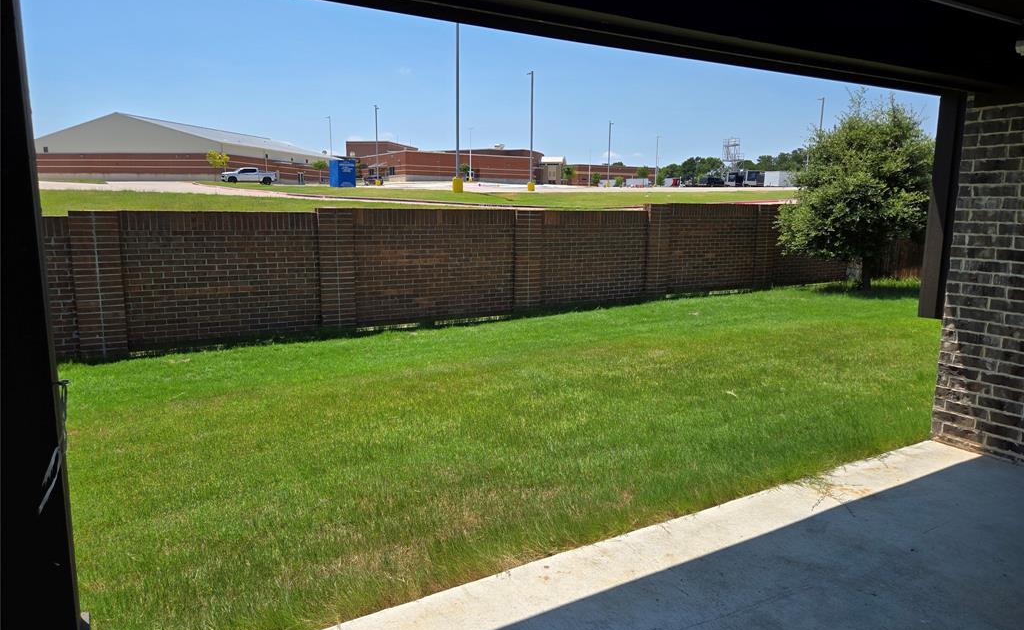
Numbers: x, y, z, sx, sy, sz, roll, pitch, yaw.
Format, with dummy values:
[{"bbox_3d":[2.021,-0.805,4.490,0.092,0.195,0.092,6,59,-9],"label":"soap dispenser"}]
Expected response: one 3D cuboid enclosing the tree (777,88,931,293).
[{"bbox_3d":[7.742,-2.646,14.666,3.400,4.220,3.400,-5,10,-29],"label":"tree"}]

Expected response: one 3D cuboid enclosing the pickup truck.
[{"bbox_3d":[-30.304,-16.005,78.457,5.850,1.930,2.050,-4,10,-28],"label":"pickup truck"}]

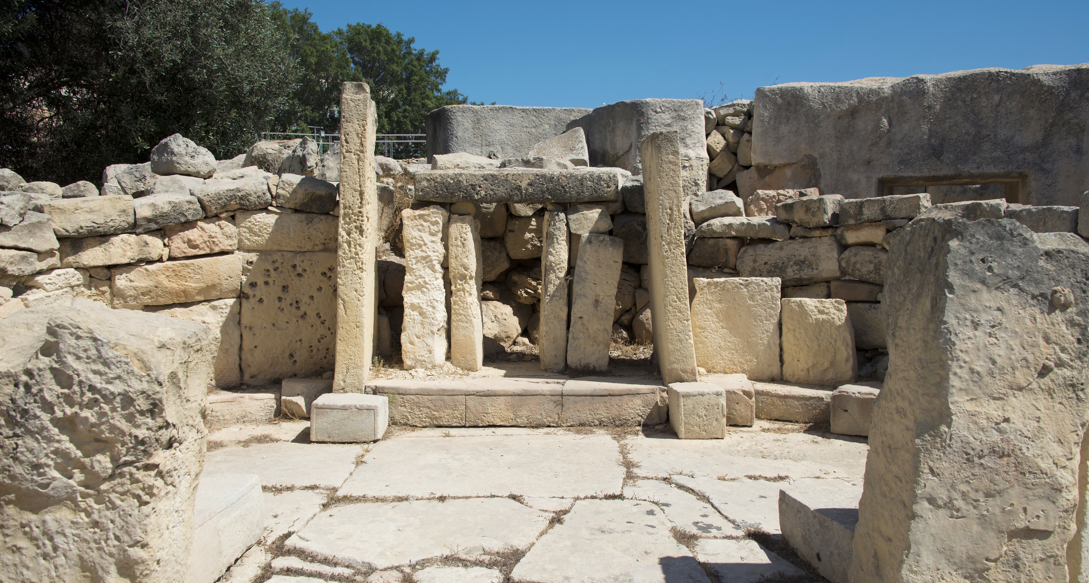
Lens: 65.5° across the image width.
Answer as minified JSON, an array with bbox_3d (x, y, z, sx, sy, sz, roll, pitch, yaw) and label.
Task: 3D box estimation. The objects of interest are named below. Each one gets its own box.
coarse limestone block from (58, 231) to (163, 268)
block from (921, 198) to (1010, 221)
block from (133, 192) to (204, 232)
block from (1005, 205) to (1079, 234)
[{"bbox_3d":[-4.409,-0.417,8.620,0.906,0.304,0.420,-1,2,-36],"label":"coarse limestone block"},{"bbox_3d":[5.280,-0.970,10.750,1.050,0.360,0.500,0,1,18],"label":"block"},{"bbox_3d":[-4.430,-0.930,10.050,0.750,0.420,0.500,0,1,-14],"label":"block"},{"bbox_3d":[5.153,-0.737,8.800,0.660,0.300,0.450,0,2,15],"label":"block"}]

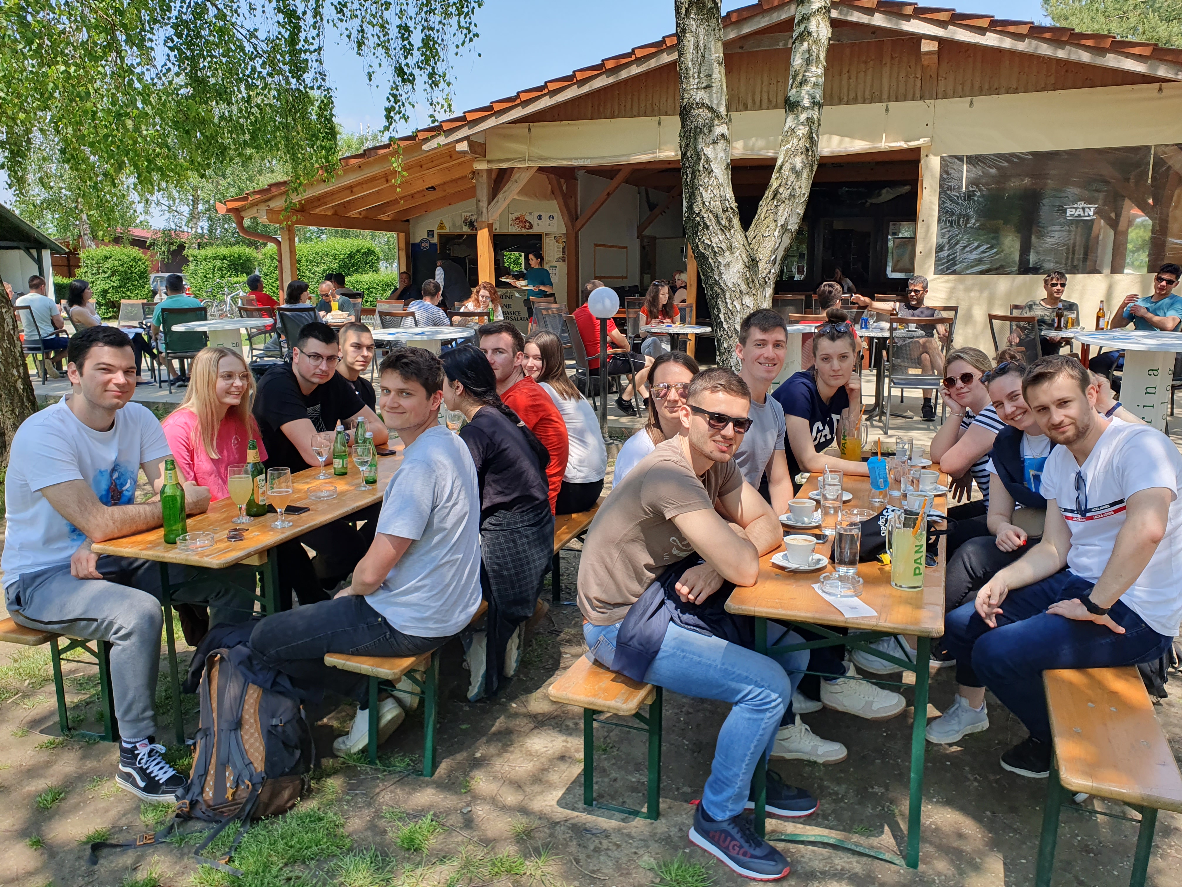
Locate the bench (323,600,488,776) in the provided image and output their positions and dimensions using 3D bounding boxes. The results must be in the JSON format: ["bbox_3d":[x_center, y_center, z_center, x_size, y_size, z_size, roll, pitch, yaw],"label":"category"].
[{"bbox_3d":[-0.292,0.659,3.638,0.256,0.465,2.200,4,12,20],"label":"bench"}]

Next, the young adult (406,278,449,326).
[{"bbox_3d":[-1.552,-0.933,8.550,0.520,1.260,0.720,3,12,17],"label":"young adult"}]

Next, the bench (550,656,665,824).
[{"bbox_3d":[0.403,0.730,3.437,0.255,0.470,2.180,4,12,21],"label":"bench"}]

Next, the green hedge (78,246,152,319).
[{"bbox_3d":[-14.267,-4.820,26.374,2.000,2.120,1.900,-6,13,-27],"label":"green hedge"}]

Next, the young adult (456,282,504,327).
[{"bbox_3d":[-1.137,-1.039,9.150,0.520,1.230,0.720,2,11,11],"label":"young adult"}]

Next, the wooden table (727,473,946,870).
[{"bbox_3d":[0.992,0.586,3.234,0.510,0.760,2.200,4,12,21],"label":"wooden table"}]

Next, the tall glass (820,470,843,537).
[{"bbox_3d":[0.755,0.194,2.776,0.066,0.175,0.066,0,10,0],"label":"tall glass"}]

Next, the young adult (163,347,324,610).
[{"bbox_3d":[-1.405,0.277,3.454,0.720,1.300,0.480,6,13,29],"label":"young adult"}]

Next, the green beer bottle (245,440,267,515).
[{"bbox_3d":[-1.157,0.112,3.046,0.071,0.260,0.071,-5,12,-21],"label":"green beer bottle"}]

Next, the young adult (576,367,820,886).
[{"bbox_3d":[0.315,0.434,2.571,0.750,1.330,0.520,5,13,25],"label":"young adult"}]

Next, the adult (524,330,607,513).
[{"bbox_3d":[-0.216,0.129,4.220,0.660,1.333,0.450,5,12,27],"label":"adult"}]

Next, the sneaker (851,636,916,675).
[{"bbox_3d":[1.039,0.713,3.063,0.270,0.120,0.100,10,30,-17],"label":"sneaker"}]

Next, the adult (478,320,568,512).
[{"bbox_3d":[-0.349,0.167,3.854,0.680,1.392,0.520,3,11,18],"label":"adult"}]

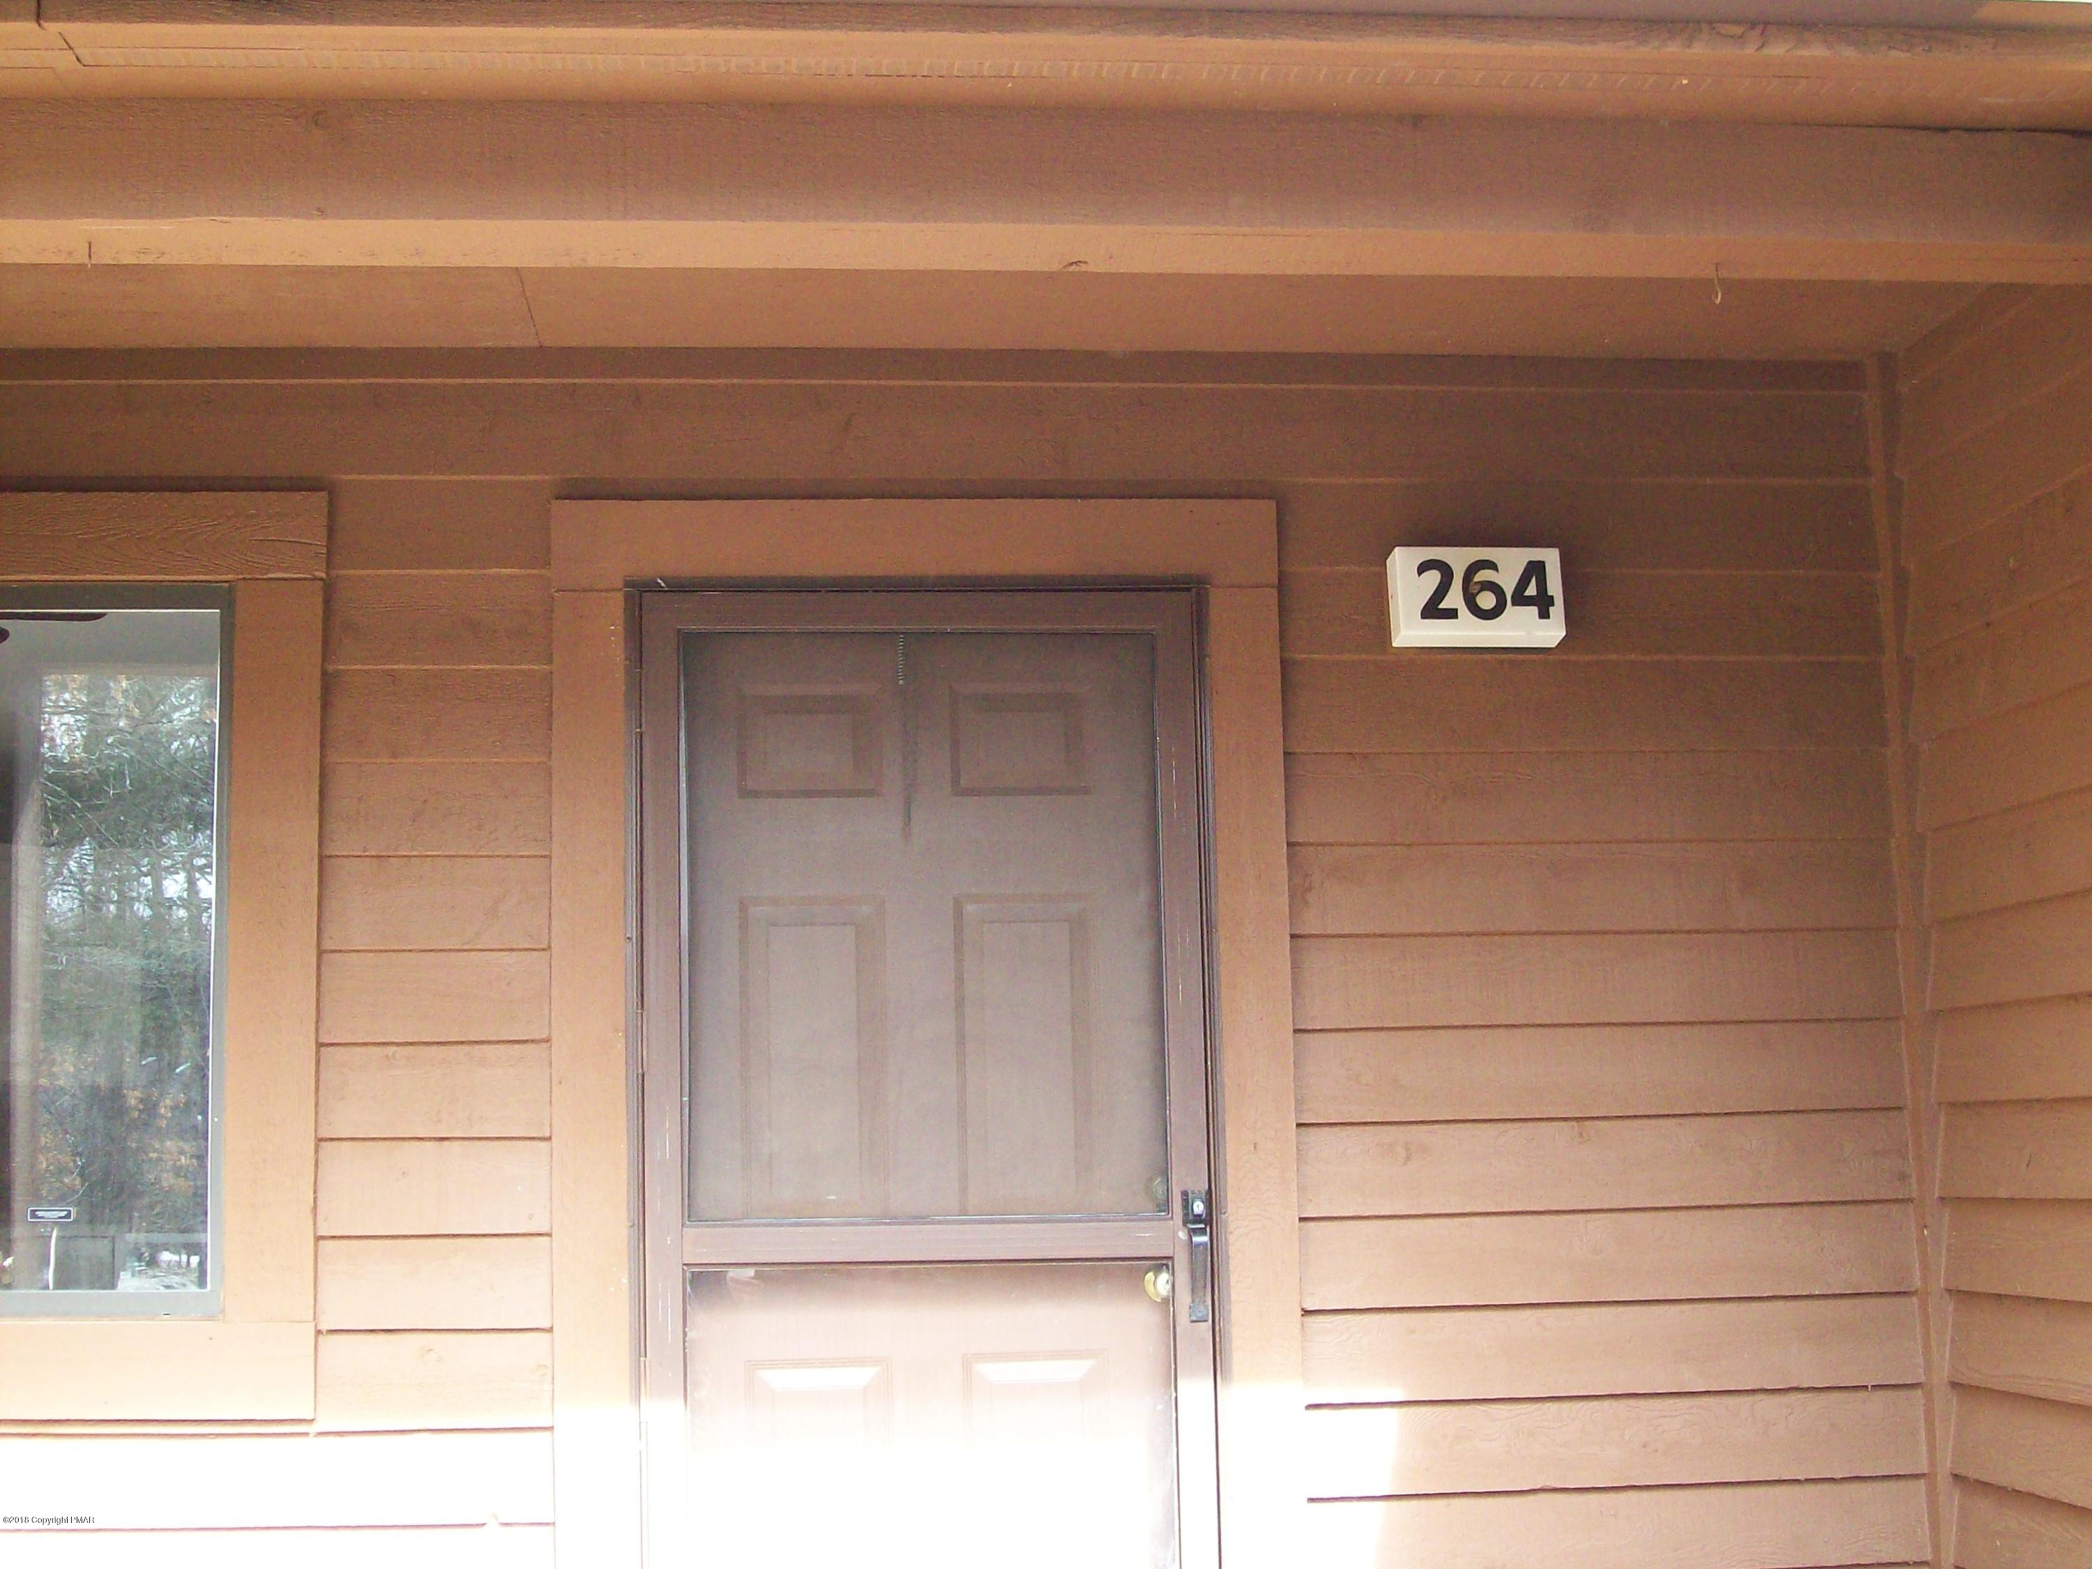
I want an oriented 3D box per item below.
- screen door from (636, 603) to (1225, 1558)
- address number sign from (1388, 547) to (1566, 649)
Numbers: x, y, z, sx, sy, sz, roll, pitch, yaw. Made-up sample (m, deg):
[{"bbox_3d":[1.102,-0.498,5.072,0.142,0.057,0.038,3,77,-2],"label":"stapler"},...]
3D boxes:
[{"bbox_3d":[-0.183,0.703,4.301,0.889,2.039,0.045,0,-7,-6],"label":"screen door"},{"bbox_3d":[0.701,-0.305,4.435,0.268,0.141,0.075,0,-12,-6],"label":"address number sign"}]

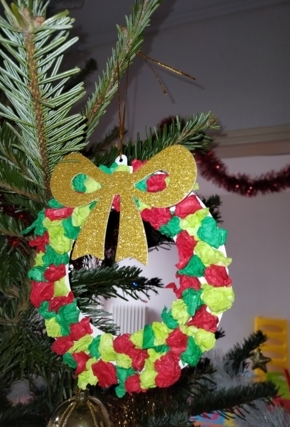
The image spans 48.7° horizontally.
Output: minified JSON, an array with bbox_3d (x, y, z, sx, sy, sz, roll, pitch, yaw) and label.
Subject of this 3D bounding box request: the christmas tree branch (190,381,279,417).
[{"bbox_3d":[0.173,0.366,0.630,0.182,0.050,0.065,-9,-9,-6],"label":"christmas tree branch"}]

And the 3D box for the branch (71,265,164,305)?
[{"bbox_3d":[-0.044,0.109,0.490,0.151,0.055,0.070,2,-10,-15],"label":"branch"}]

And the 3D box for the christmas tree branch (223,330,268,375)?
[{"bbox_3d":[0.239,0.323,0.745,0.131,0.042,0.050,-40,-2,-13],"label":"christmas tree branch"}]

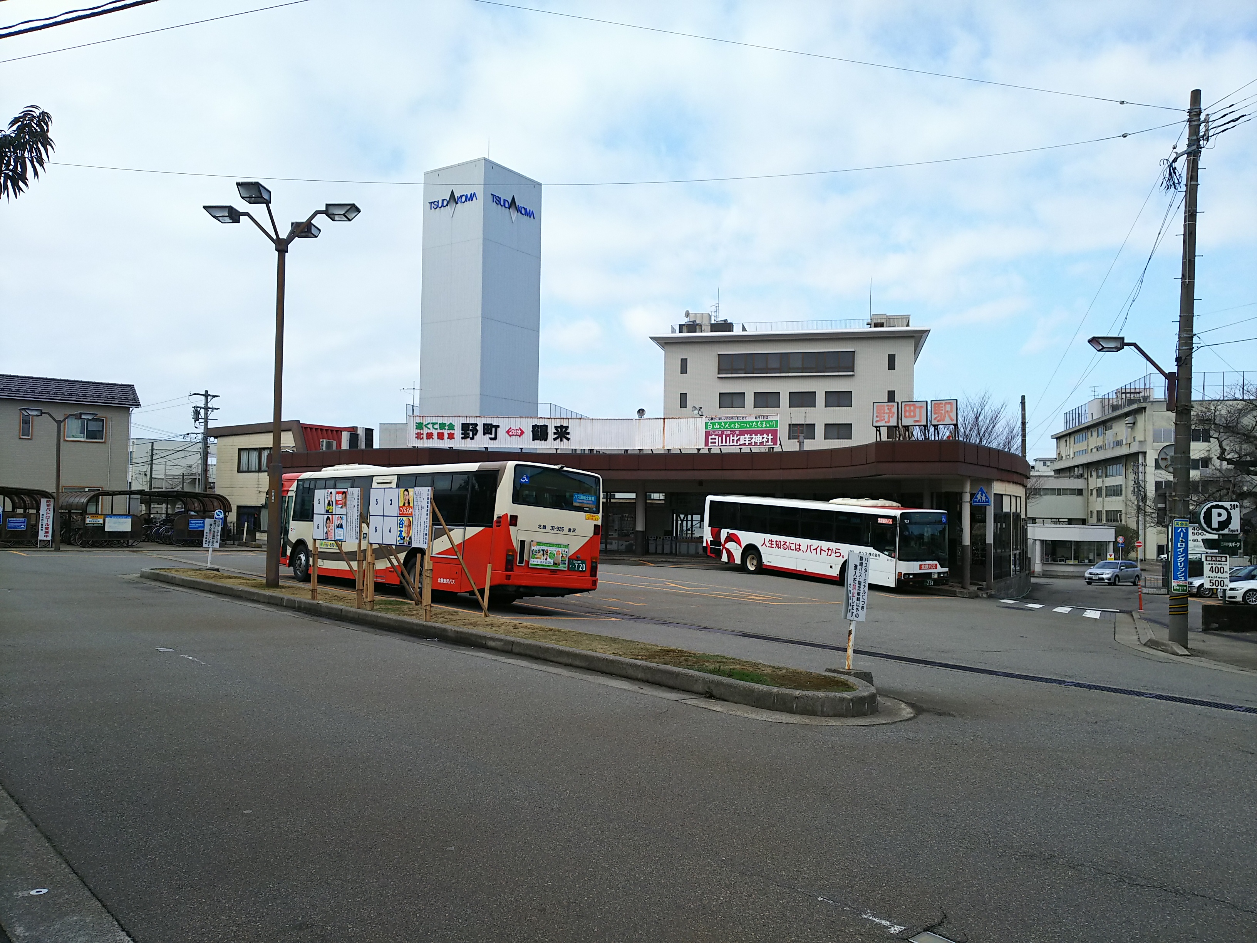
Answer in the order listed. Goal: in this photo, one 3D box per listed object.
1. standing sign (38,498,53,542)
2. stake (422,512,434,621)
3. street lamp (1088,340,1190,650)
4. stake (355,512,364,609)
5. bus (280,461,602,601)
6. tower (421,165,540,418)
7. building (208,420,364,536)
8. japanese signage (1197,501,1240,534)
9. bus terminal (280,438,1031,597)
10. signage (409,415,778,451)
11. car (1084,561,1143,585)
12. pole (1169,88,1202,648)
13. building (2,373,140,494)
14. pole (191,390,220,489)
[{"bbox_3d":[-21.810,1.818,35.300,0.500,1.680,0.070,2,-2,-31],"label":"standing sign"},{"bbox_3d":[-3.010,1.400,14.250,0.100,1.700,0.120,3,-3,-44],"label":"stake"},{"bbox_3d":[9.584,0.316,17.805,1.930,5.841,0.450,1,-2,3],"label":"street lamp"},{"bbox_3d":[-4.460,1.470,15.750,0.090,1.660,0.100,3,-3,-44],"label":"stake"},{"bbox_3d":[-4.999,1.382,22.092,2.360,2.950,10.600,7,-6,-42],"label":"bus"},{"bbox_3d":[-14.638,-11.640,93.011,8.091,34.879,8.091,0,-2,35],"label":"tower"},{"bbox_3d":[-18.710,0.757,51.996,9.200,6.300,5.000,-1,-3,38],"label":"building"},{"bbox_3d":[13.360,1.041,21.300,0.900,0.730,0.140,1,-2,5],"label":"japanese signage"},{"bbox_3d":[0.609,1.865,43.910,31.500,5.100,16.500,0,-2,31],"label":"bus terminal"},{"bbox_3d":[-1.745,-1.798,43.000,16.900,1.420,0.200,1,-2,5],"label":"signage"},{"bbox_3d":[29.957,6.276,58.300,4.400,1.480,1.700,2,-3,-37],"label":"car"},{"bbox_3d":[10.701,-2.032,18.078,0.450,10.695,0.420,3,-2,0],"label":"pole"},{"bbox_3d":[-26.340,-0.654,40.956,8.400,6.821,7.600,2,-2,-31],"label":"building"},{"bbox_3d":[-25.621,-0.573,57.026,1.800,8.671,0.600,2,-2,-27],"label":"pole"}]

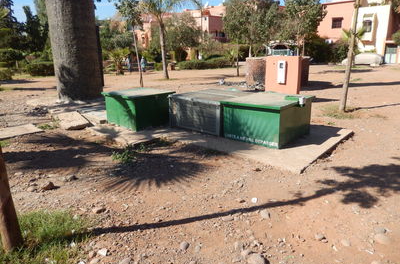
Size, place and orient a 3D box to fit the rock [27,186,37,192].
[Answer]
[{"bbox_3d":[-1.988,0.671,3.405,0.120,0.050,0.090,-10,17,-29],"label":"rock"}]

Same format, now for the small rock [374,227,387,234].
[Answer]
[{"bbox_3d":[1.517,0.824,2.430,0.100,0.035,0.070,7,17,31],"label":"small rock"}]

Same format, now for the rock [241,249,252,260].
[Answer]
[{"bbox_3d":[0.358,0.954,2.250,0.085,0.054,0.097,1,15,9],"label":"rock"}]

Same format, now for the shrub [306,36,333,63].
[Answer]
[{"bbox_3d":[14.356,-10.055,35.000,3.453,3.443,2.944,5,16,21],"label":"shrub"}]

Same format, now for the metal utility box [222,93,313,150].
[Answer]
[{"bbox_3d":[1.245,-0.256,5.286,1.184,0.685,1.253,12,20,42],"label":"metal utility box"}]

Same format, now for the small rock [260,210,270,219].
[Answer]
[{"bbox_3d":[0.606,0.764,2.672,0.090,0.057,0.095,3,15,14],"label":"small rock"}]

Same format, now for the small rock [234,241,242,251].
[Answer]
[{"bbox_3d":[0.299,0.886,2.246,0.061,0.043,0.080,2,15,8],"label":"small rock"}]

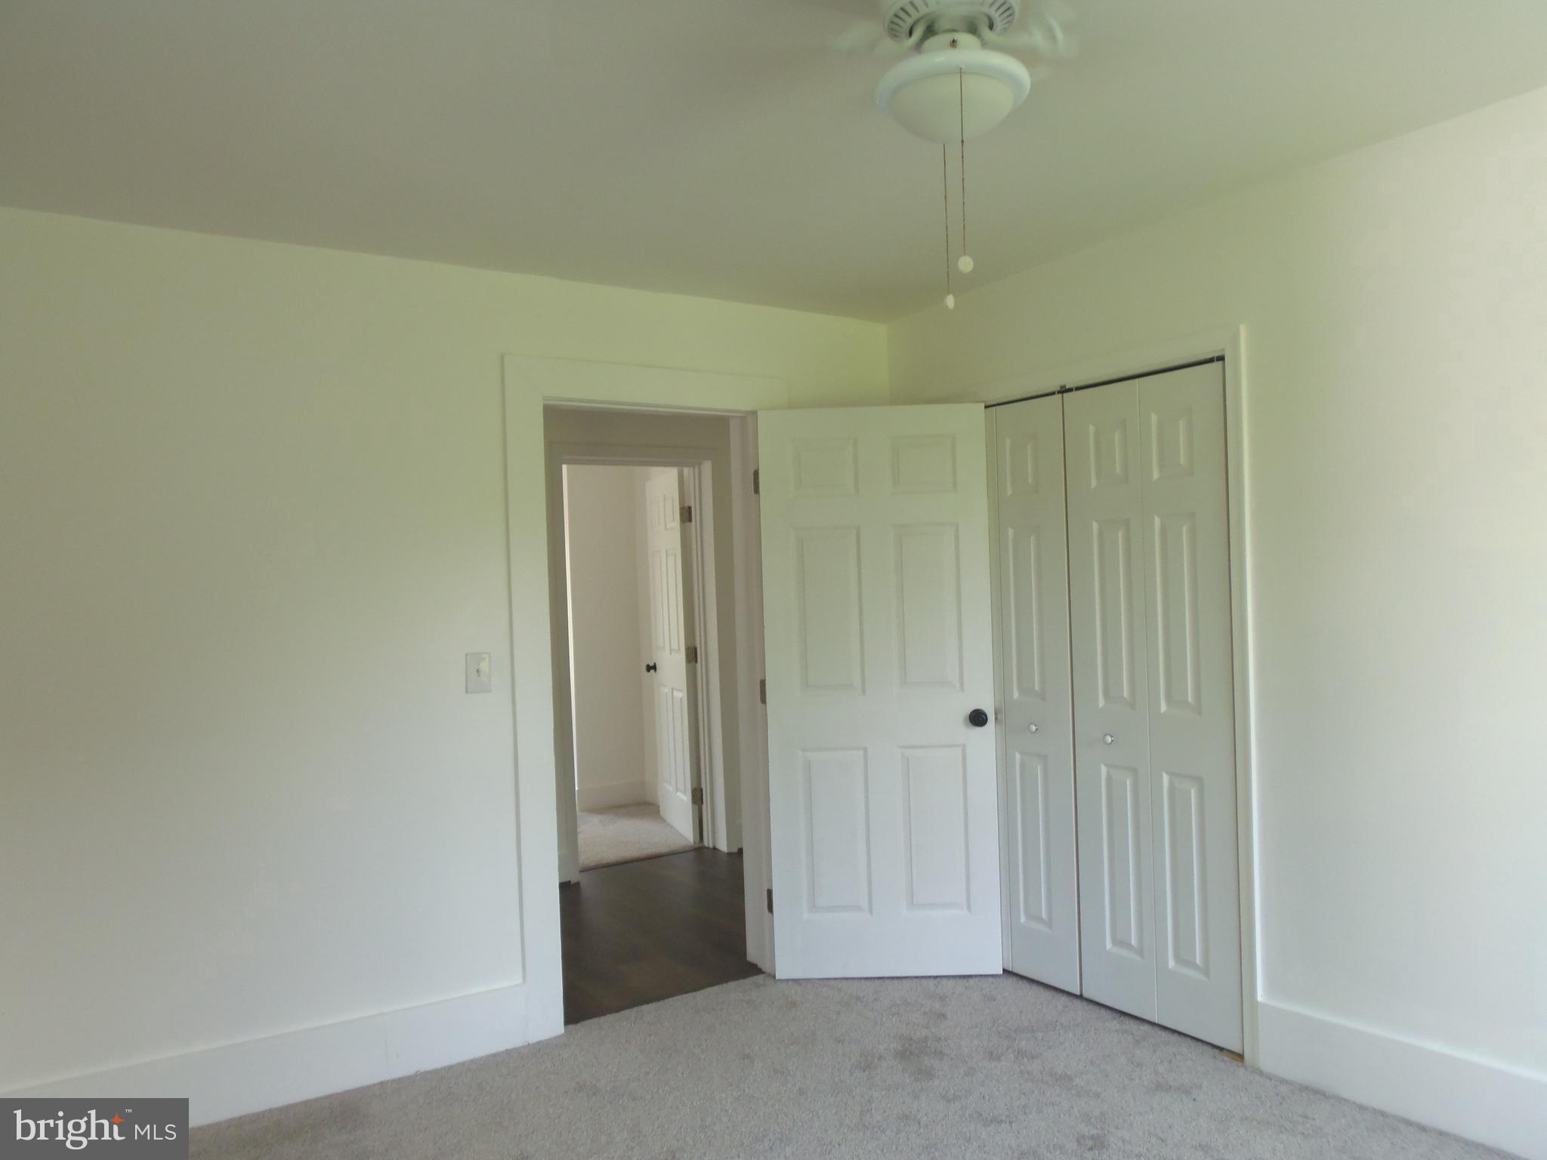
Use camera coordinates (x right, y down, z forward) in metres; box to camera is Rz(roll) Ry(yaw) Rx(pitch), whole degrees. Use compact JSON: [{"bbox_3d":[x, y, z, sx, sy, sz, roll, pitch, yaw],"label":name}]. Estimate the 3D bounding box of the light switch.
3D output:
[{"bbox_3d":[-0.886,0.282,3.237,0.073,0.117,0.018,-2,0,-32],"label":"light switch"}]

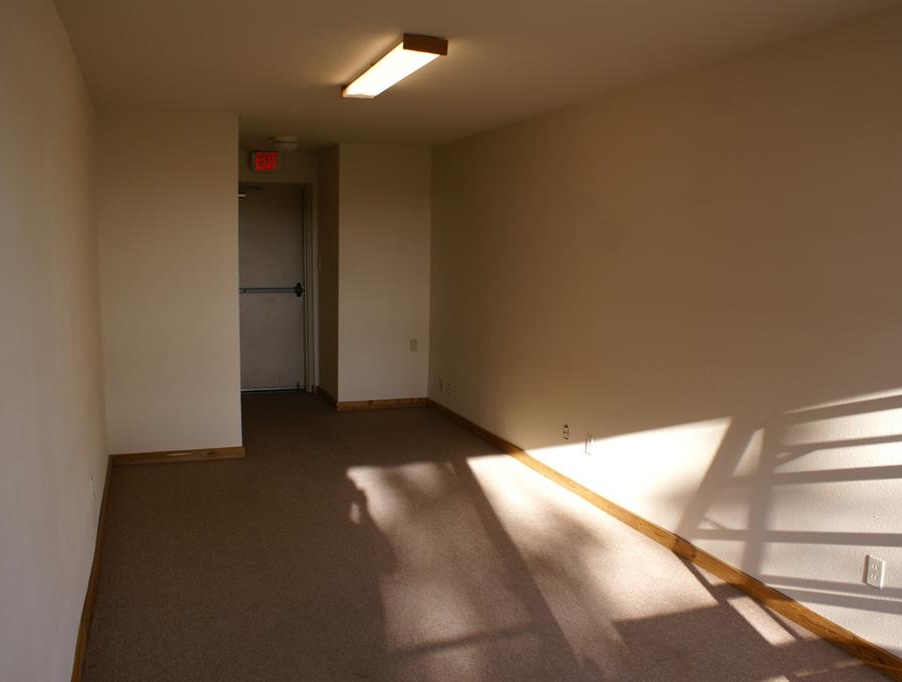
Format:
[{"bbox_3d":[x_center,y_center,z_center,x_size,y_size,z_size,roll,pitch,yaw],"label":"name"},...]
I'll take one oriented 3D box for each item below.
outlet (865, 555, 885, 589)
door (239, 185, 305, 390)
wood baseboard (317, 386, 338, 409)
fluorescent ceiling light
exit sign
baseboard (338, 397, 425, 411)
[{"bbox_3d":[1.604,0.874,2.894,0.008,0.115,0.070,-2,8,-21],"label":"outlet"},{"bbox_3d":[-1.956,-0.513,7.863,0.915,2.100,0.050,-2,8,-21],"label":"door"},{"bbox_3d":[-1.223,0.568,7.622,0.017,0.081,0.900,-2,8,-21],"label":"wood baseboard"},{"bbox_3d":[-0.315,-1.335,3.818,0.210,0.070,1.180,-2,8,-21],"label":"fluorescent ceiling light"},{"bbox_3d":[-1.829,-1.768,7.530,0.300,0.195,0.060,-2,8,-21],"label":"exit sign"},{"bbox_3d":[-0.648,0.609,7.357,0.887,0.081,0.017,-2,8,-21],"label":"baseboard"}]

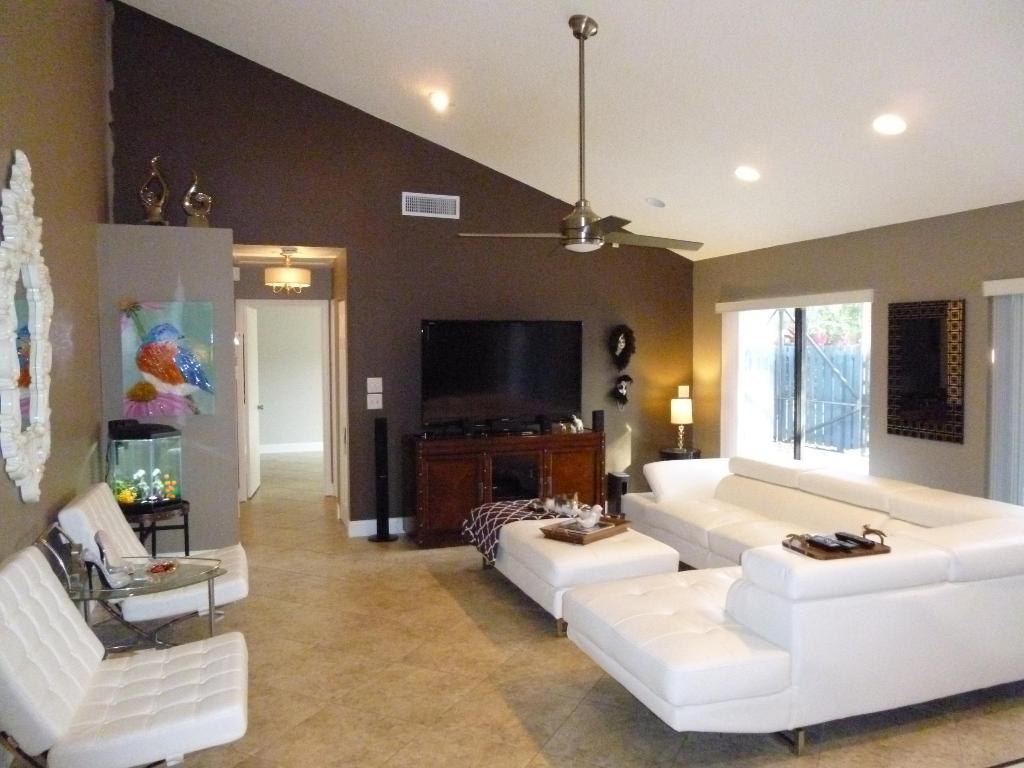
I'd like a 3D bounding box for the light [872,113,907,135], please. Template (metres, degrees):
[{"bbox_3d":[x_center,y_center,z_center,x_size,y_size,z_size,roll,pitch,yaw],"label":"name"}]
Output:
[{"bbox_3d":[1.961,-1.351,3.842,0.185,0.040,0.185,19,-4,-19],"label":"light"}]

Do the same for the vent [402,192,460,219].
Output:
[{"bbox_3d":[-0.694,-1.530,6.350,0.505,0.196,0.025,-1,3,-20],"label":"vent"}]

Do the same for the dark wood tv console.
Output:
[{"bbox_3d":[-0.053,0.859,6.454,1.690,0.861,0.468,-1,3,-19],"label":"dark wood tv console"}]

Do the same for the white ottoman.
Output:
[{"bbox_3d":[0.355,1.151,4.850,0.770,0.420,1.460,-1,3,-20],"label":"white ottoman"}]

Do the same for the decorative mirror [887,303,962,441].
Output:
[{"bbox_3d":[2.665,-0.089,4.778,0.040,0.895,0.580,-1,3,-19],"label":"decorative mirror"}]

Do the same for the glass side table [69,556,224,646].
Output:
[{"bbox_3d":[-1.696,1.178,3.500,0.660,0.570,0.620,-1,3,-19],"label":"glass side table"}]

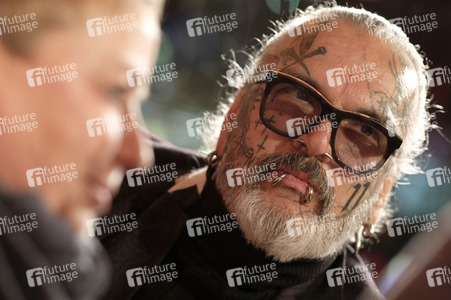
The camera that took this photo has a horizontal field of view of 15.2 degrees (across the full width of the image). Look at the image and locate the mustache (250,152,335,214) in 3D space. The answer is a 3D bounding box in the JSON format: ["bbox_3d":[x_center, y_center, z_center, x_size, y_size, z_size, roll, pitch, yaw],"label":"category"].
[{"bbox_3d":[0.063,0.026,1.500,0.075,0.044,0.031,26,-13,-1],"label":"mustache"}]

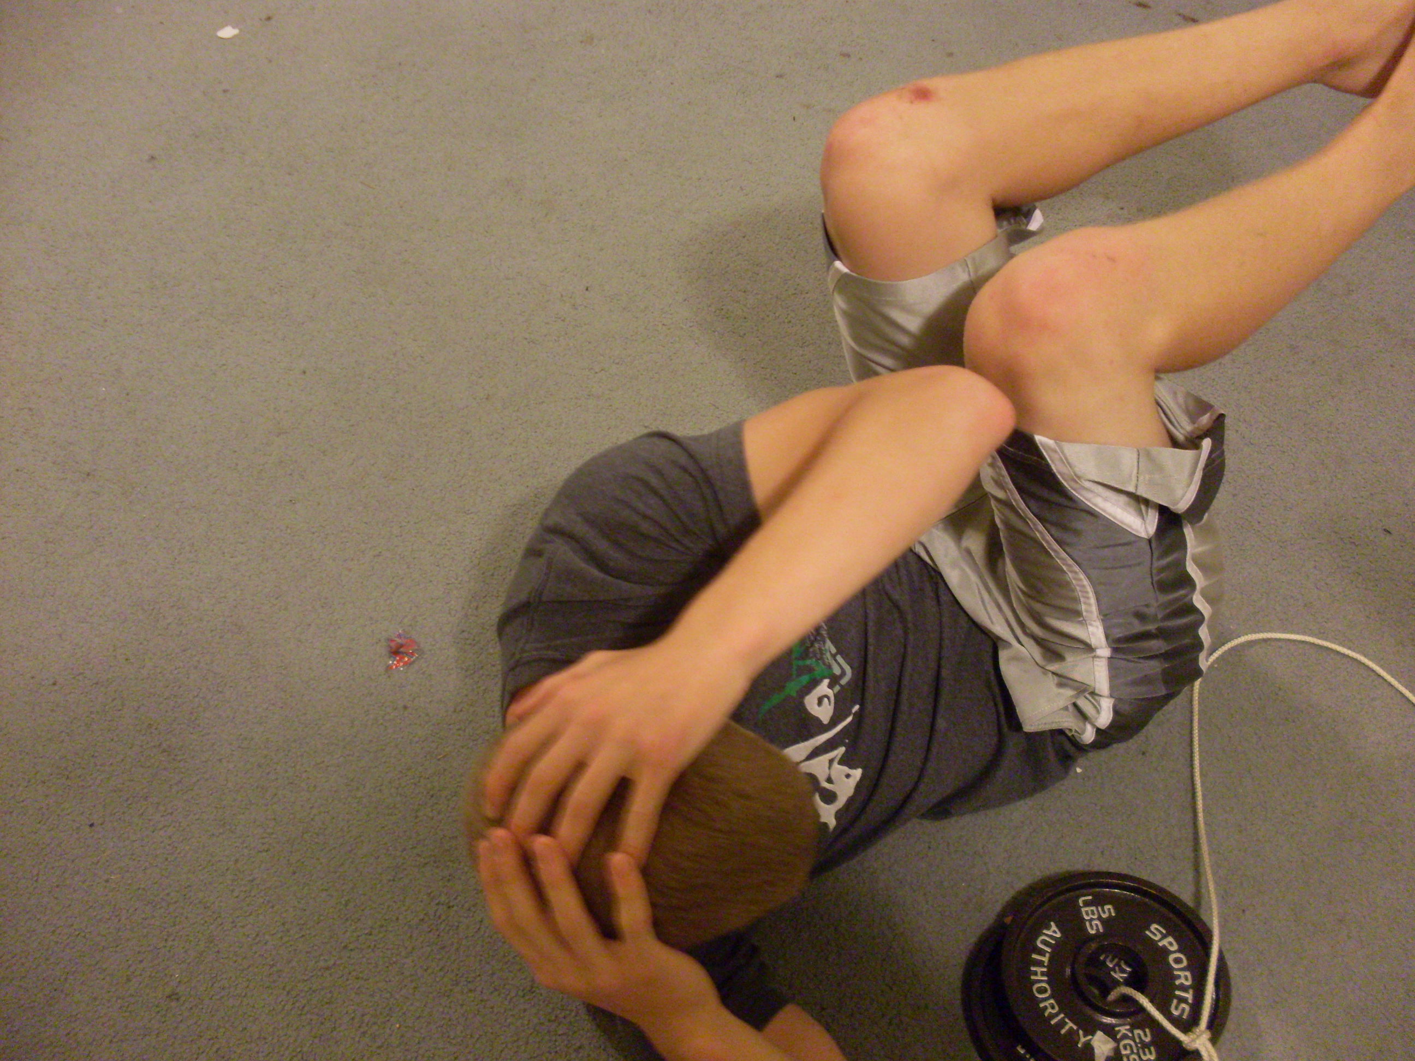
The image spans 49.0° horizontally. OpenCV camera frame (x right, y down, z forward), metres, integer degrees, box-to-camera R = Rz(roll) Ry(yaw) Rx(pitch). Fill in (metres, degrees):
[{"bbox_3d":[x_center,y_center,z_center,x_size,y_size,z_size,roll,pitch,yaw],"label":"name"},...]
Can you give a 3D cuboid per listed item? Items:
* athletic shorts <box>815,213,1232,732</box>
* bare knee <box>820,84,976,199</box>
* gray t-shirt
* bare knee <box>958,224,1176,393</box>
[{"bbox_3d":[0.292,-0.062,1.443,0.310,0.380,0.450,-22,54,-16],"label":"athletic shorts"},{"bbox_3d":[0.164,-0.340,1.368,0.125,0.110,0.105,-16,53,-12],"label":"bare knee"},{"bbox_3d":[0.100,0.139,1.277,0.450,0.270,0.420,-8,60,-32],"label":"gray t-shirt"},{"bbox_3d":[0.281,-0.172,1.230,0.130,0.115,0.110,-26,55,-19],"label":"bare knee"}]

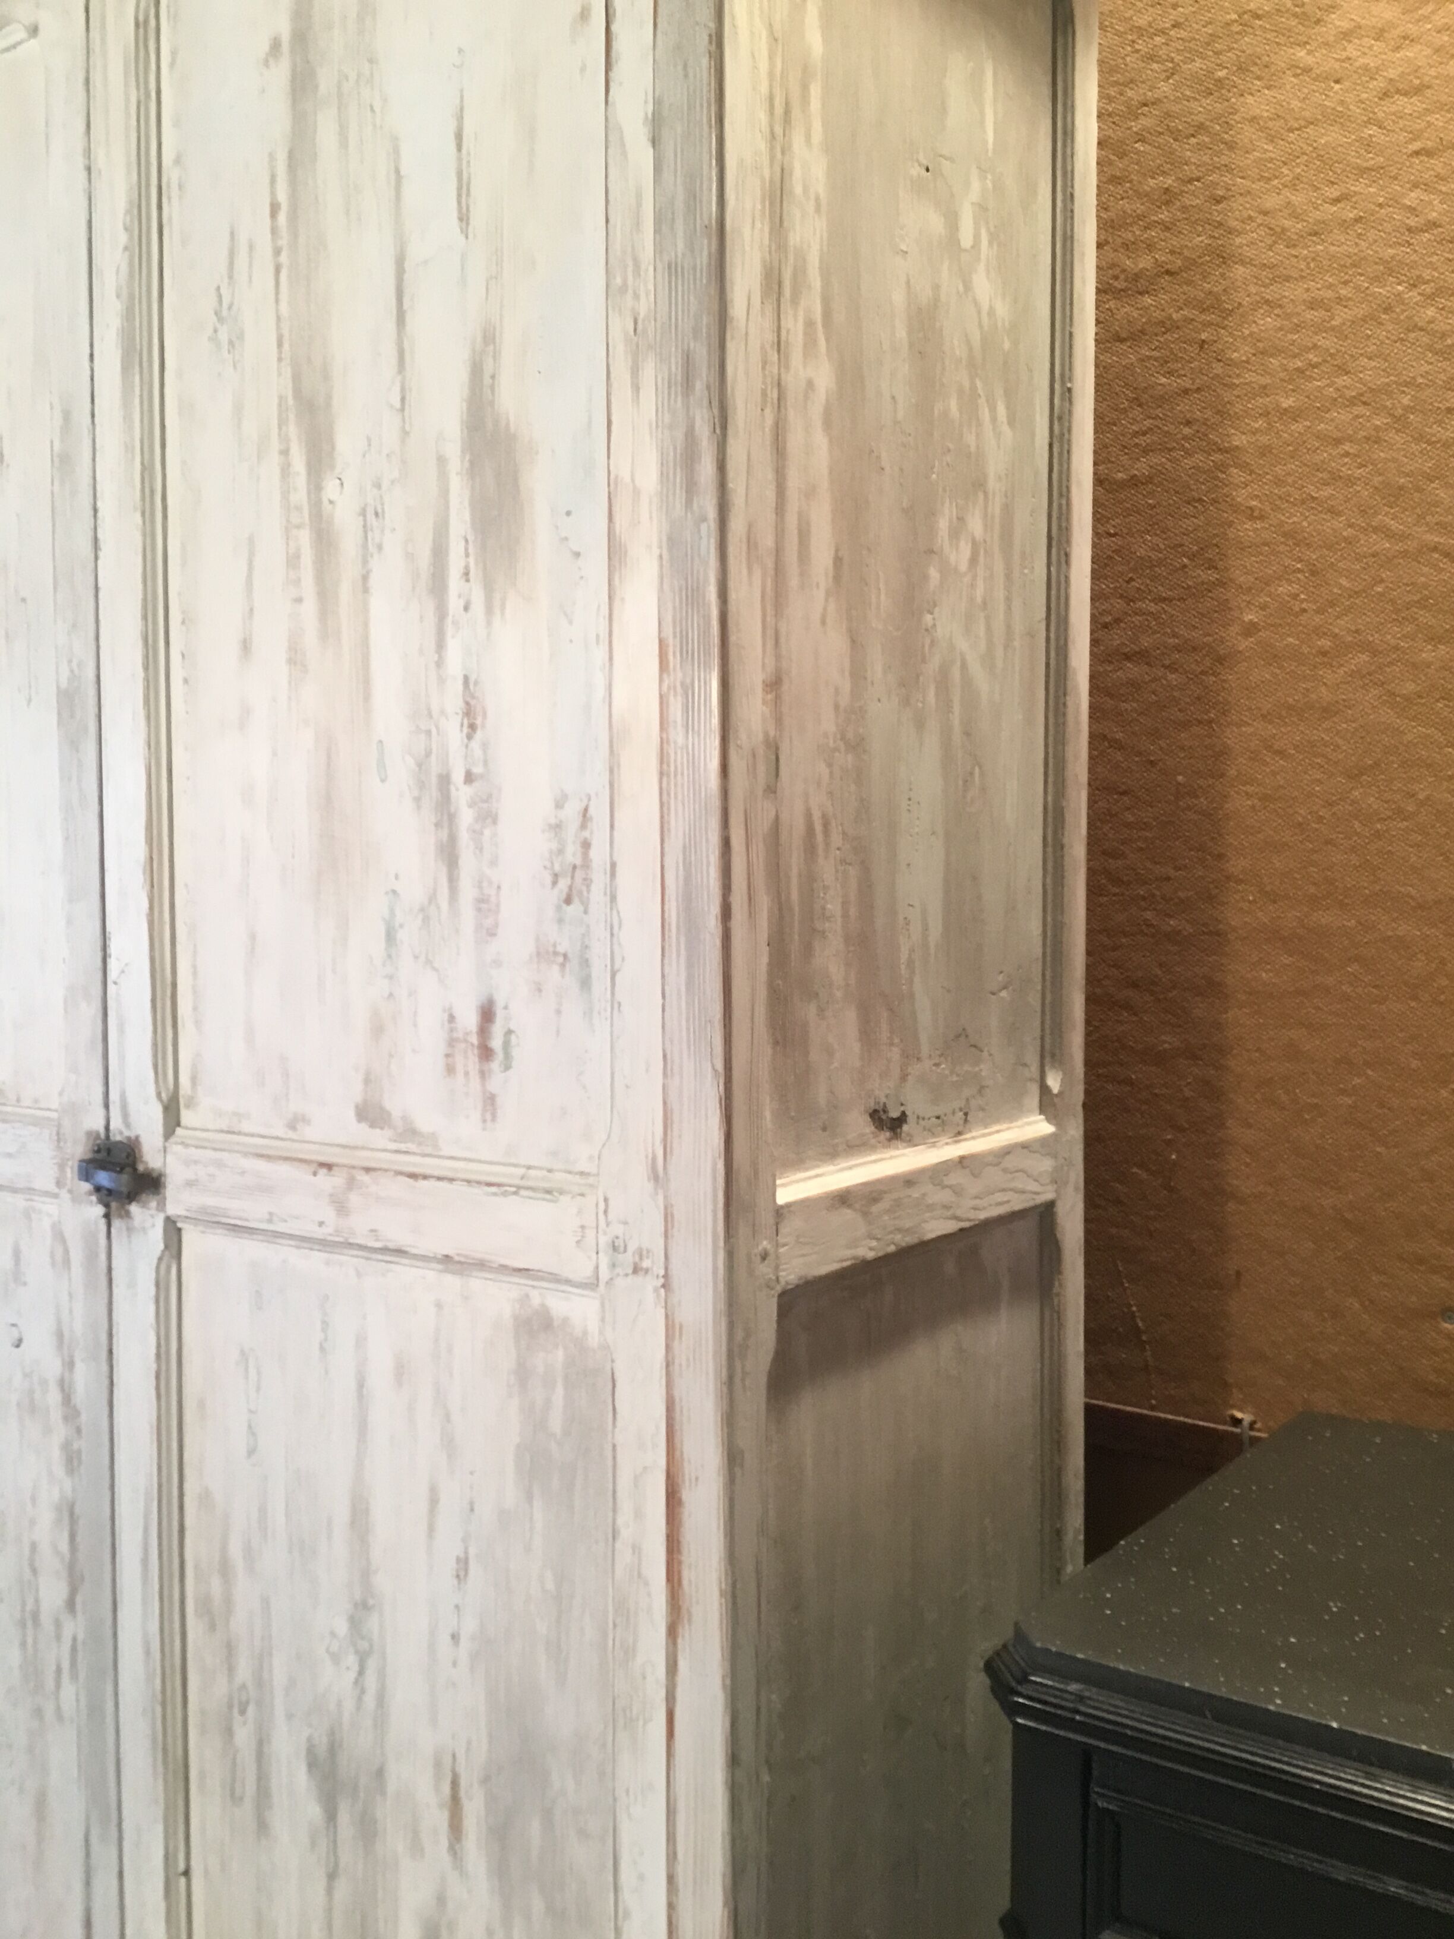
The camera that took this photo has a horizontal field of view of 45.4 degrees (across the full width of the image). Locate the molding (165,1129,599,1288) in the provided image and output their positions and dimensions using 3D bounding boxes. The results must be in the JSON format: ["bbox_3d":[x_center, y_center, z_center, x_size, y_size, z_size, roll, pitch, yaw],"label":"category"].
[{"bbox_3d":[-0.266,0.171,1.290,0.453,0.077,0.025,2,3,35],"label":"molding"}]

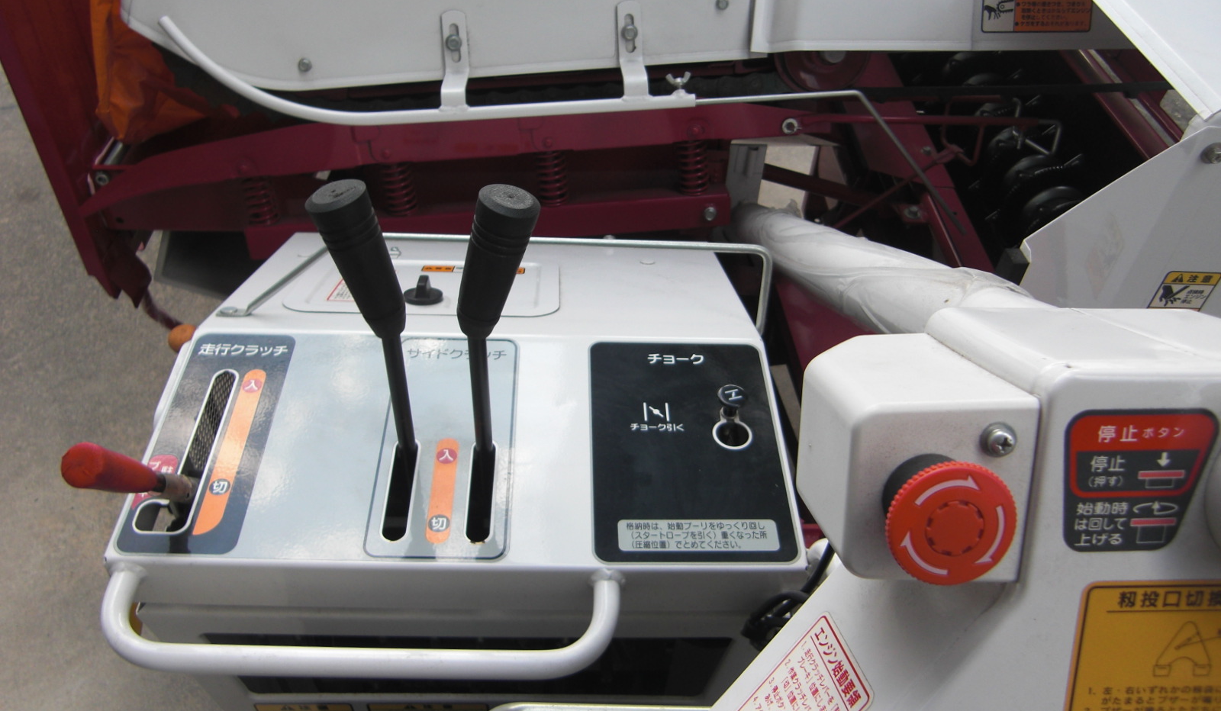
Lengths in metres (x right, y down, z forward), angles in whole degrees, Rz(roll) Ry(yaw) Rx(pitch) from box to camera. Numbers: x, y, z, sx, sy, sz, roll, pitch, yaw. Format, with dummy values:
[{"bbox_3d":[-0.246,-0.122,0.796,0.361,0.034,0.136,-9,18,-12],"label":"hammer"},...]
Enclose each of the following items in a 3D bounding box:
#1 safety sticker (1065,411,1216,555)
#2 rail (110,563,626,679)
[{"bbox_3d":[0.167,0.039,0.311,0.048,0.048,0.002,0,14,-1],"label":"safety sticker"},{"bbox_3d":[-0.131,0.143,0.527,0.277,0.018,0.057,1,41,-1],"label":"rail"}]

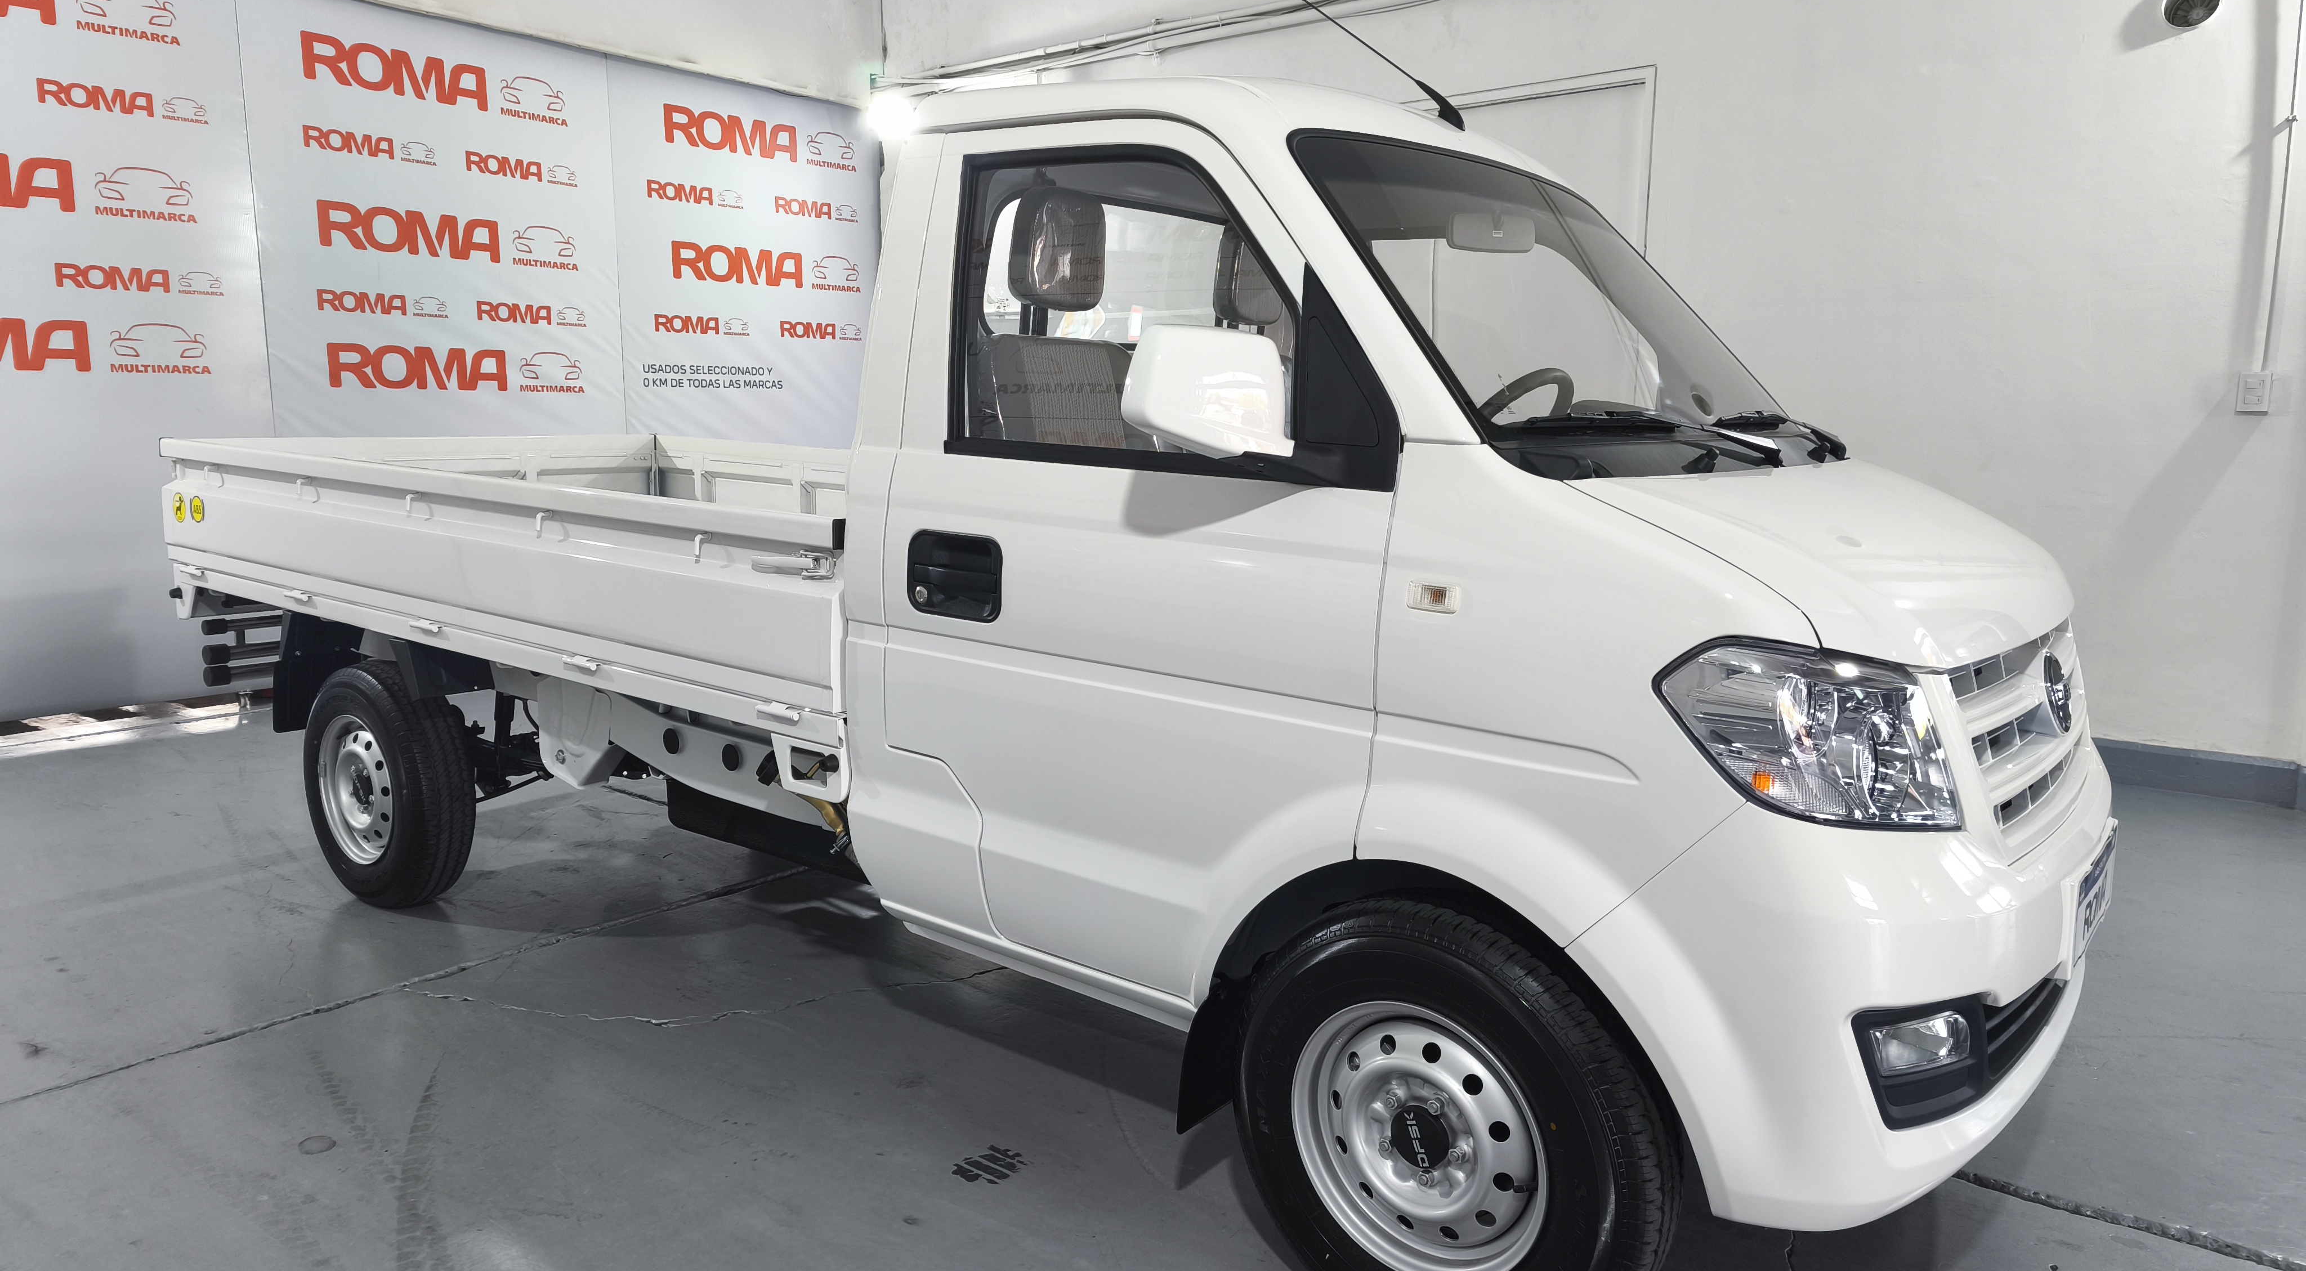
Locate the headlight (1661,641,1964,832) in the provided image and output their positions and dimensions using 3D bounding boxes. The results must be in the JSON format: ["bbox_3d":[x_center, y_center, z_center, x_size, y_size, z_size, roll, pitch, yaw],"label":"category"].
[{"bbox_3d":[0.785,0.124,1.831,0.290,0.240,0.330,7,11,37],"label":"headlight"}]

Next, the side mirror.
[{"bbox_3d":[0.071,-0.302,1.897,0.130,0.180,0.230,7,11,37],"label":"side mirror"}]

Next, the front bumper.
[{"bbox_3d":[1.187,0.383,2.370,0.490,0.570,1.620,7,11,37],"label":"front bumper"}]

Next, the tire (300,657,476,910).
[{"bbox_3d":[-1.998,0.387,3.982,0.620,0.620,0.180,7,11,37],"label":"tire"}]

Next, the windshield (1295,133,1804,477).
[{"bbox_3d":[0.757,-0.537,2.580,0.150,0.610,1.400,-39,-17,35],"label":"windshield"}]

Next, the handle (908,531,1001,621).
[{"bbox_3d":[-0.321,-0.097,2.458,0.200,0.130,0.050,7,11,37],"label":"handle"}]

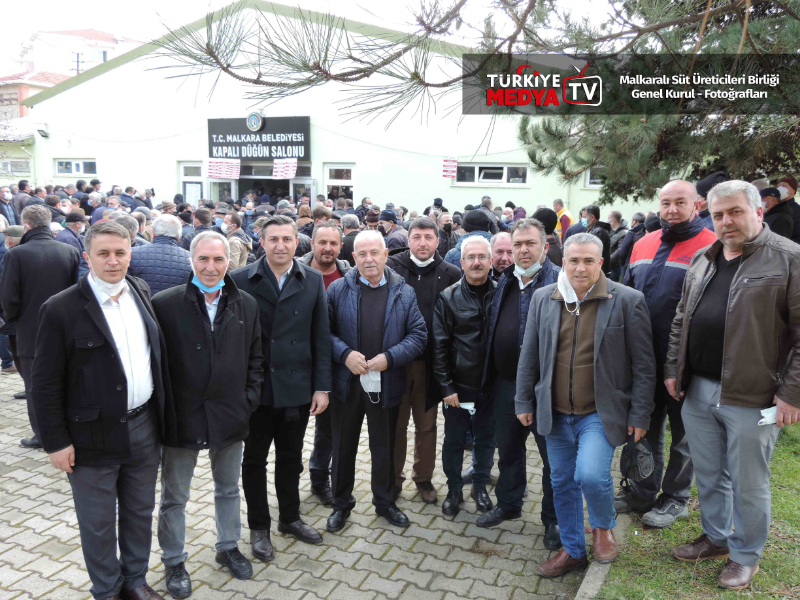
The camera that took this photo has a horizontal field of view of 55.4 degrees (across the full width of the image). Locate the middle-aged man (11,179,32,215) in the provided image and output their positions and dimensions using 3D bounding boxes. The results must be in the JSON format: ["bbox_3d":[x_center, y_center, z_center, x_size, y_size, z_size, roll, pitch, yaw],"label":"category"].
[{"bbox_3d":[-5.756,-0.944,11.629,0.530,1.740,0.340,8,11,33],"label":"middle-aged man"}]

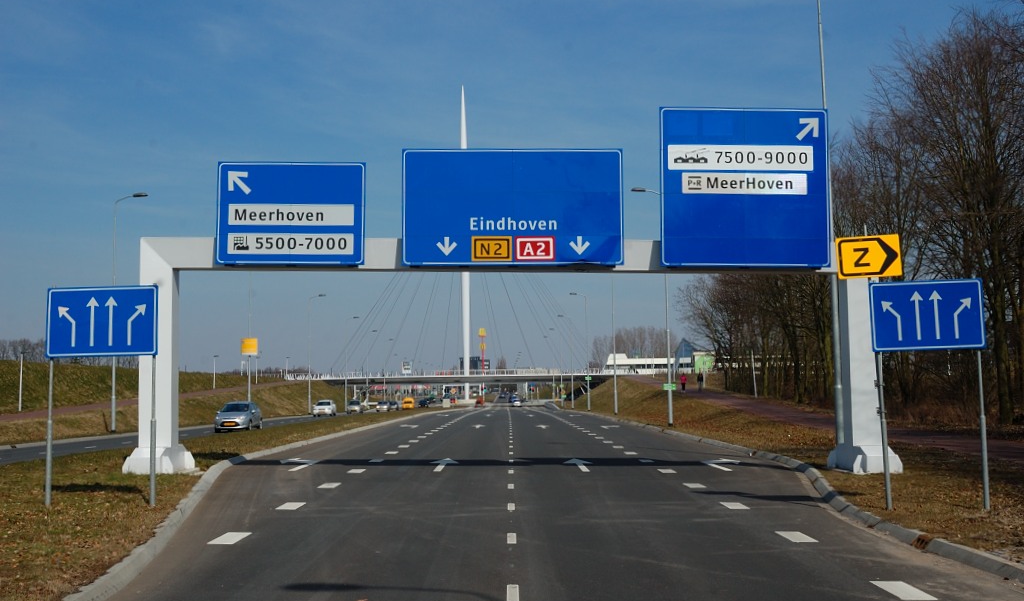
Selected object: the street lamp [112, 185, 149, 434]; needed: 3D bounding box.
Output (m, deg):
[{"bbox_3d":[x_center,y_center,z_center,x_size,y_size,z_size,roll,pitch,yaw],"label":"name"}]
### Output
[{"bbox_3d":[-19.046,0.510,55.507,1.840,12.000,0.360,-1,-5,0],"label":"street lamp"}]

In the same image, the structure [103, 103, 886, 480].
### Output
[{"bbox_3d":[-0.011,-0.223,25.254,17.000,8.150,1.700,0,-5,0],"label":"structure"}]

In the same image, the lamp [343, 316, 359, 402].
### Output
[{"bbox_3d":[-20.136,8.036,140.184,1.820,12.000,0.360,-1,-5,0],"label":"lamp"}]

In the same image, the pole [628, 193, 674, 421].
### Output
[{"bbox_3d":[7.039,0.299,55.829,1.820,12.000,0.350,-1,-5,0],"label":"pole"}]

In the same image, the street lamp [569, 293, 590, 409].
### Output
[{"bbox_3d":[6.919,5.272,113.327,1.820,12.000,0.350,-1,-5,0],"label":"street lamp"}]

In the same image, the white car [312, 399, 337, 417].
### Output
[{"bbox_3d":[-16.752,9.690,99.701,1.770,1.480,4.350,-1,-5,-3],"label":"white car"}]

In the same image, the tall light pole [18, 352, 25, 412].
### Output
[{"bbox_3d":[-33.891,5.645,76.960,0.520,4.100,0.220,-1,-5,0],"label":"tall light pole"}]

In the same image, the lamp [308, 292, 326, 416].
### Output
[{"bbox_3d":[-19.433,5.383,111.085,1.820,12.000,0.360,-1,-5,0],"label":"lamp"}]

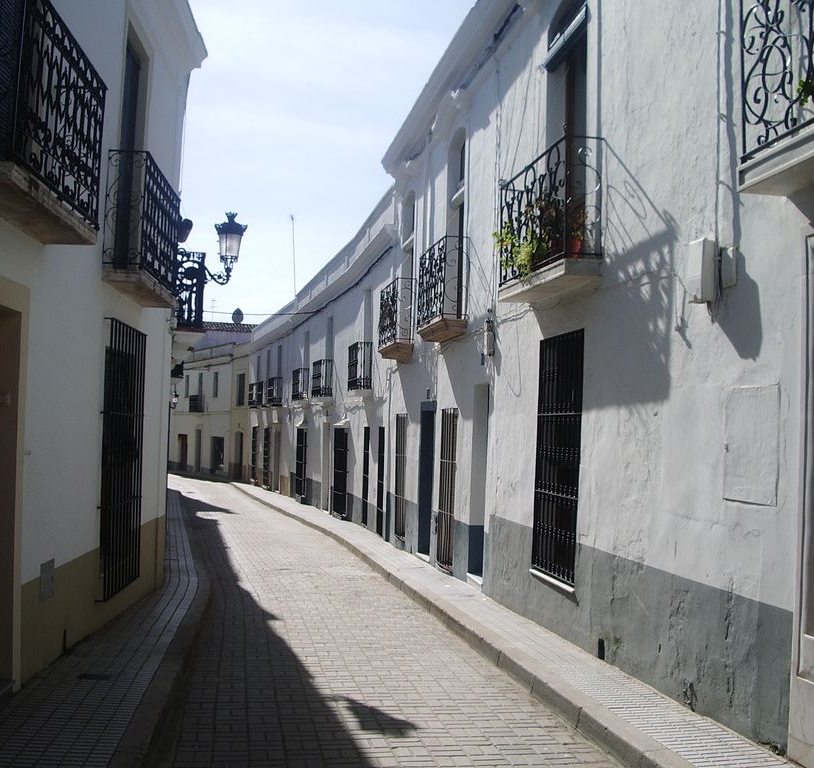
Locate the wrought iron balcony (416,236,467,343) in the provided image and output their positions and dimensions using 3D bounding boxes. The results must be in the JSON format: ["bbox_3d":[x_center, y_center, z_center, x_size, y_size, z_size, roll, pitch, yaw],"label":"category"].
[{"bbox_3d":[0.439,-1.184,13.519,0.330,1.170,1.800,2,-2,-9],"label":"wrought iron balcony"}]

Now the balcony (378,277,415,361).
[{"bbox_3d":[-0.185,-1.008,16.862,0.330,1.210,1.700,2,-2,-10],"label":"balcony"}]

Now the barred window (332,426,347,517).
[{"bbox_3d":[-1.483,1.956,23.016,0.110,1.914,1.140,2,-3,-14],"label":"barred window"}]

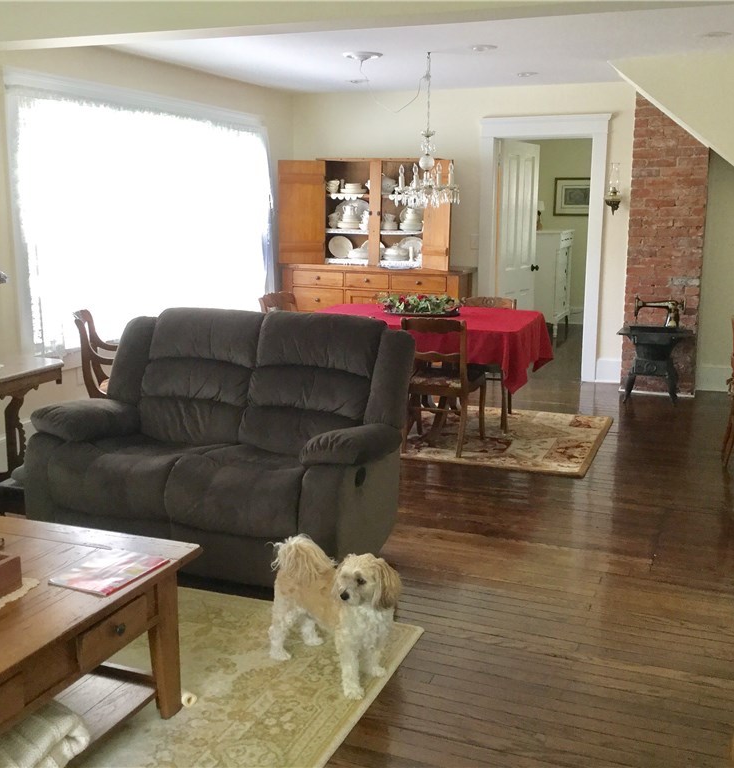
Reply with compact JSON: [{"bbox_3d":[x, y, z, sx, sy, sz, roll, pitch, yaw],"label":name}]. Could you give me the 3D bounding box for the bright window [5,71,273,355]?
[{"bbox_3d":[-1.470,-1.269,6.912,0.101,1.712,3.242,5,12,22],"label":"bright window"}]

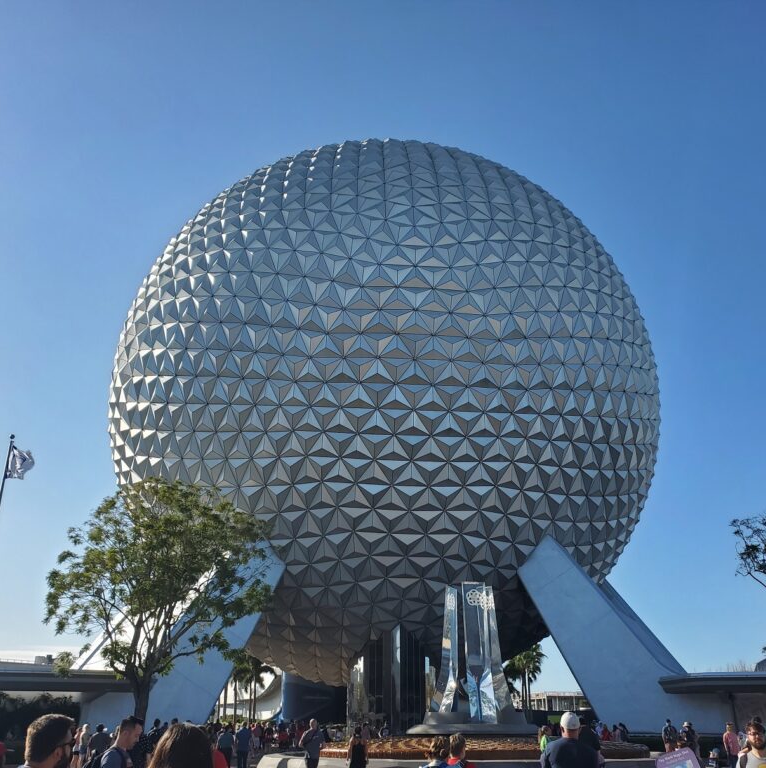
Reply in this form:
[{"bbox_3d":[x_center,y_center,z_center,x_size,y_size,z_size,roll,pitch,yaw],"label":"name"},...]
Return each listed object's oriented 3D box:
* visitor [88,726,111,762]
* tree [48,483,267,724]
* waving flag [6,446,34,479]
[{"bbox_3d":[-8.231,10.659,22.071,0.550,1.660,0.400,-7,-25,16],"label":"visitor"},{"bbox_3d":[-9.217,9.388,31.354,8.996,11.281,8.626,0,-24,0],"label":"tree"},{"bbox_3d":[-12.948,2.820,27.452,0.950,1.250,0.400,5,-24,-10],"label":"waving flag"}]

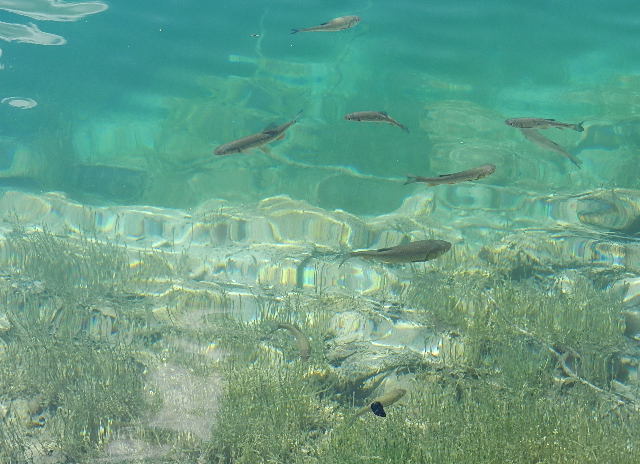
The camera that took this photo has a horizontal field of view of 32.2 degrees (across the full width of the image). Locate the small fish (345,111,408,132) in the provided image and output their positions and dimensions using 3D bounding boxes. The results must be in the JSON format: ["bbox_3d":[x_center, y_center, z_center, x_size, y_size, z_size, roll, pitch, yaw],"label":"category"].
[{"bbox_3d":[0.181,-0.344,3.532,0.212,0.045,0.045,12,34,18],"label":"small fish"}]

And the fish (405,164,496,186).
[{"bbox_3d":[0.384,-0.167,3.249,0.285,0.050,0.042,-9,33,-13],"label":"fish"}]

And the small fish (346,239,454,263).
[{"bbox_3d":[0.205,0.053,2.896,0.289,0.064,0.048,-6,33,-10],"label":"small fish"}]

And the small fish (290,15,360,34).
[{"bbox_3d":[0.024,-0.787,4.241,0.299,0.052,0.045,-14,35,-21],"label":"small fish"}]

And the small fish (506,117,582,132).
[{"bbox_3d":[0.713,-0.341,3.527,0.245,0.050,0.035,4,32,6],"label":"small fish"}]

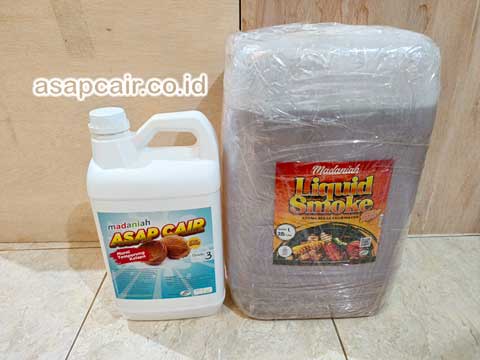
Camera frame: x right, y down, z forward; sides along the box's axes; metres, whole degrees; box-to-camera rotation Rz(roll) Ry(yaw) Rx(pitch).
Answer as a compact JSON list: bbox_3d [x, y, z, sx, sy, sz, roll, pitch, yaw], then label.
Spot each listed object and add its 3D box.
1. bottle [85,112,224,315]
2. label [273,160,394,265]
[{"bbox_3d":[-0.115,0.054,0.498,0.179,0.321,0.128,-2,28,-5],"label":"bottle"},{"bbox_3d":[0.119,0.047,0.430,0.146,0.155,0.010,0,24,-2],"label":"label"}]

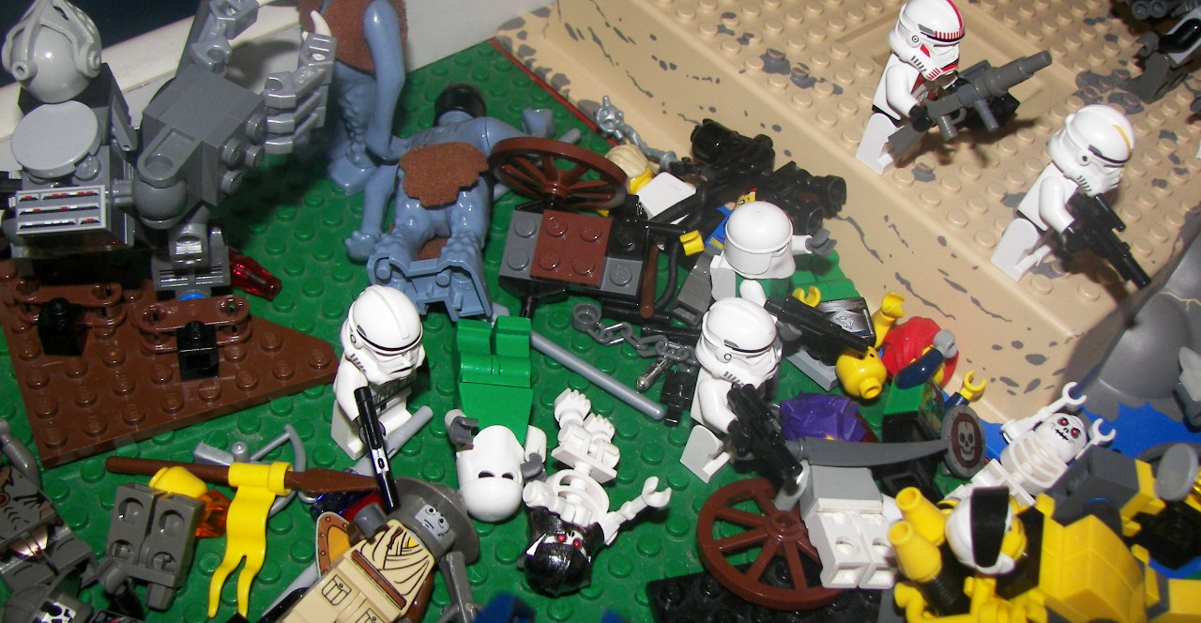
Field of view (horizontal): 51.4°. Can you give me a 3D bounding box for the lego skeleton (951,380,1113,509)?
[{"bbox_3d":[0.095,0.033,0.274,0.046,0.011,0.020,-30,61,-32],"label":"lego skeleton"}]

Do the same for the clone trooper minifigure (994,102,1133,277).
[{"bbox_3d":[0.099,-0.025,0.262,0.023,0.042,0.016,-30,61,-32],"label":"clone trooper minifigure"}]

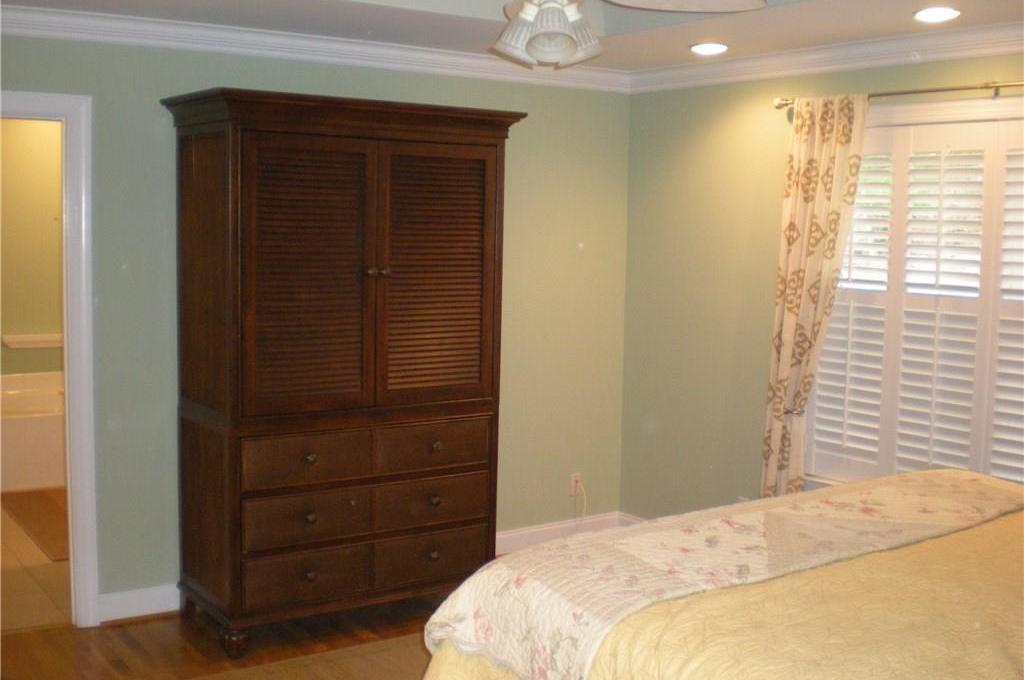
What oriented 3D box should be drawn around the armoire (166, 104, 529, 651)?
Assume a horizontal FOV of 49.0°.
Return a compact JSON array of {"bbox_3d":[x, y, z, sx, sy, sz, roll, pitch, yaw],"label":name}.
[{"bbox_3d":[-0.680,0.127,4.565,1.290,2.120,0.650,-3,8,-33],"label":"armoire"}]

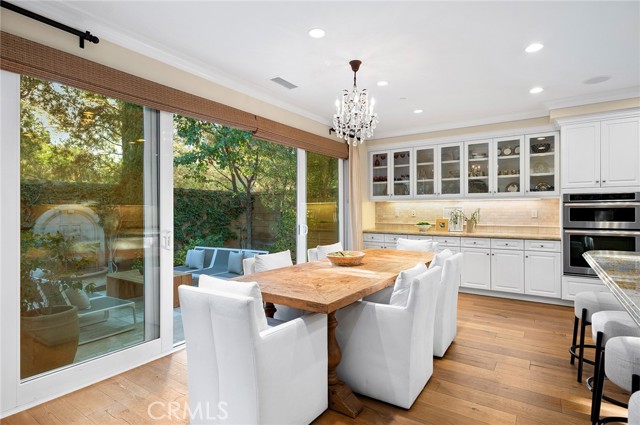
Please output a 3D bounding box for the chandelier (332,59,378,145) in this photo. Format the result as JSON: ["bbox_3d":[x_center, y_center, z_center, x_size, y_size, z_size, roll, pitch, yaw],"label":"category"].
[{"bbox_3d":[0.351,-1.025,2.995,0.440,0.810,0.440,0,0,0],"label":"chandelier"}]

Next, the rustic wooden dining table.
[{"bbox_3d":[0.363,0.867,2.975,0.970,0.765,2.460,0,0,35],"label":"rustic wooden dining table"}]

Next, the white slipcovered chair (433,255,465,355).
[{"bbox_3d":[1.002,0.815,3.112,0.650,0.870,0.550,0,0,35],"label":"white slipcovered chair"}]

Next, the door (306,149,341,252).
[{"bbox_3d":[0.029,0.150,4.777,0.080,2.180,1.120,0,0,35],"label":"door"}]

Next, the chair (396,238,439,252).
[{"bbox_3d":[1.152,0.815,4.131,0.550,0.870,0.650,0,0,35],"label":"chair"}]

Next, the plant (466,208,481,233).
[{"bbox_3d":[2.422,0.132,5.047,0.220,0.385,0.200,0,0,35],"label":"plant"}]

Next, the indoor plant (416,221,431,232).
[{"bbox_3d":[1.773,0.250,5.480,0.260,0.180,0.260,0,0,35],"label":"indoor plant"}]

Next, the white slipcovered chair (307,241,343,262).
[{"bbox_3d":[0.287,0.815,3.616,0.650,0.870,0.550,0,0,35],"label":"white slipcovered chair"}]

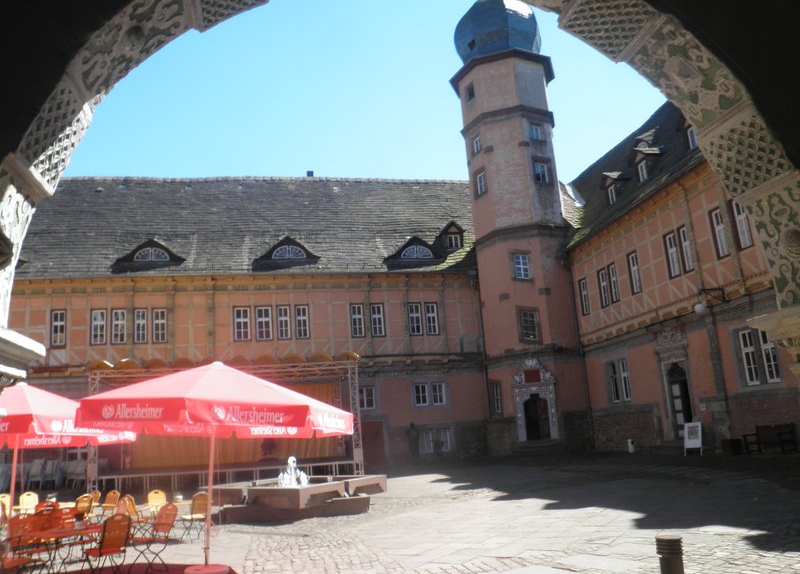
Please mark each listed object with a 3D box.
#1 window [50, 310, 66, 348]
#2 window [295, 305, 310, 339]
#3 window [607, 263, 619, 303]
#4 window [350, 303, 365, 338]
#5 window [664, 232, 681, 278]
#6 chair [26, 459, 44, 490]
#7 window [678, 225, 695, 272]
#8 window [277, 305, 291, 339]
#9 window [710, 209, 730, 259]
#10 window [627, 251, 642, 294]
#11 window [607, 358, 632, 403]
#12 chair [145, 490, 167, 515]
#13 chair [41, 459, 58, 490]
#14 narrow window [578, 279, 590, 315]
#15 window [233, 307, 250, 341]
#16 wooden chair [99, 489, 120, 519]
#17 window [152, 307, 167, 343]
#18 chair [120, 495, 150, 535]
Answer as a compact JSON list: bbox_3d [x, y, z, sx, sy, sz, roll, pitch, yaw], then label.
[{"bbox_3d":[-16.694,2.066,31.679,0.760,1.930,0.150,-1,-13,-13],"label":"window"},{"bbox_3d":[-4.679,1.690,31.218,0.696,1.701,0.160,-1,-13,-14],"label":"window"},{"bbox_3d":[9.136,-0.138,27.655,0.150,1.700,0.620,-1,-13,-12],"label":"window"},{"bbox_3d":[-2.262,1.804,34.844,0.730,1.850,0.150,-1,-13,-13],"label":"window"},{"bbox_3d":[9.967,-1.144,23.689,0.150,1.700,0.670,-1,-13,-12],"label":"window"},{"bbox_3d":[-15.300,7.869,27.200,0.620,1.300,0.720,-1,-13,-12],"label":"chair"},{"bbox_3d":[10.129,-1.347,22.916,0.150,1.700,0.600,-1,-13,-12],"label":"window"},{"bbox_3d":[-5.552,1.711,30.996,0.631,1.693,0.160,-1,-13,-14],"label":"window"},{"bbox_3d":[11.140,-1.863,22.527,0.150,1.780,0.720,-1,-13,-12],"label":"window"},{"bbox_3d":[9.462,-0.562,26.098,0.150,1.700,0.660,-1,-13,-12],"label":"window"},{"bbox_3d":[9.120,3.876,26.849,0.160,1.833,1.668,-2,-13,-10],"label":"window"},{"bbox_3d":[-4.425,4.267,12.056,0.530,0.870,0.440,-12,-15,33],"label":"chair"},{"bbox_3d":[-12.584,6.751,23.300,0.520,1.000,0.600,2,-14,-26],"label":"chair"},{"bbox_3d":[8.493,0.455,29.744,0.160,1.716,0.658,-2,-13,-10],"label":"narrow window"},{"bbox_3d":[-7.444,1.740,30.518,0.768,1.673,0.160,-1,-13,-14],"label":"window"},{"bbox_3d":[-5.173,4.056,11.562,0.440,0.870,0.520,-11,-14,29],"label":"wooden chair"},{"bbox_3d":[-12.104,1.942,32.636,0.780,1.840,0.150,-1,-13,-13],"label":"window"},{"bbox_3d":[-4.717,4.203,11.762,0.530,0.870,0.440,5,-16,-35],"label":"chair"}]

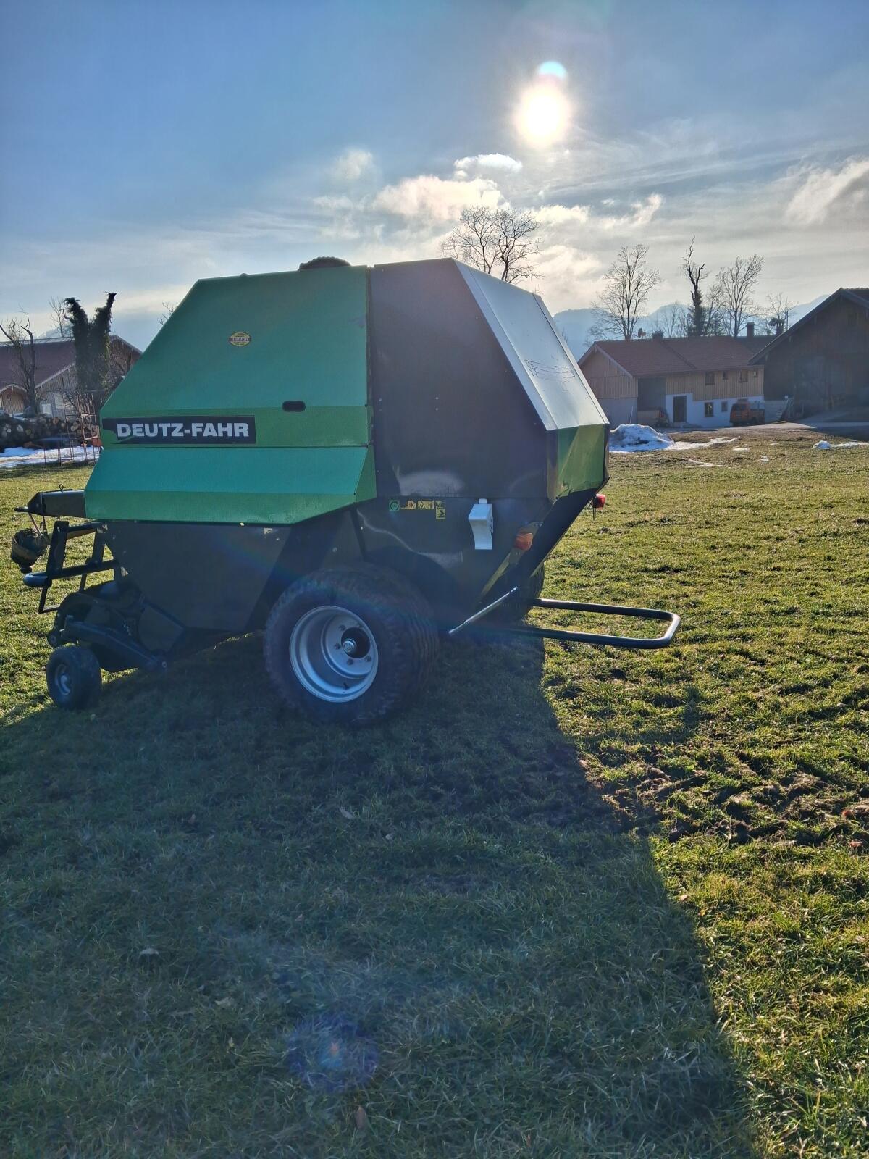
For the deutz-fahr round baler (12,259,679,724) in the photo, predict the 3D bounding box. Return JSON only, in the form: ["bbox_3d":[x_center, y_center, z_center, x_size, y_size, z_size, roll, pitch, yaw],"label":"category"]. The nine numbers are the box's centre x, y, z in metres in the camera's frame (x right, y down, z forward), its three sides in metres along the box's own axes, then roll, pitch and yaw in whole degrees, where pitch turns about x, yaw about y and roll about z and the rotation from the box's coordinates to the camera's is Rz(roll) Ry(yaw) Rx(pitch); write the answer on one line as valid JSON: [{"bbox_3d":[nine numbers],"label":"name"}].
[{"bbox_3d":[-0.819,-0.637,5.682,4.620,2.360,2.480,3,11,20],"label":"deutz-fahr round baler"}]

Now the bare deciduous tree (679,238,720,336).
[{"bbox_3d":[28.900,-27.600,98.800,4.100,19.000,4.100,-2,11,0],"label":"bare deciduous tree"}]

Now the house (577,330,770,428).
[{"bbox_3d":[20.500,-18.000,82.300,14.800,7.600,13.400,-6,12,-23],"label":"house"}]

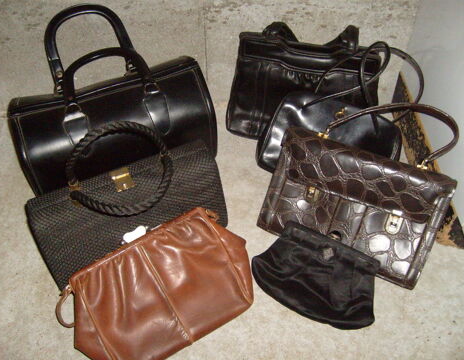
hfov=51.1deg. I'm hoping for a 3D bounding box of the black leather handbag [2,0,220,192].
[{"bbox_3d":[-0.237,-0.163,0.984,0.366,0.312,0.195,-18,49,-15],"label":"black leather handbag"}]

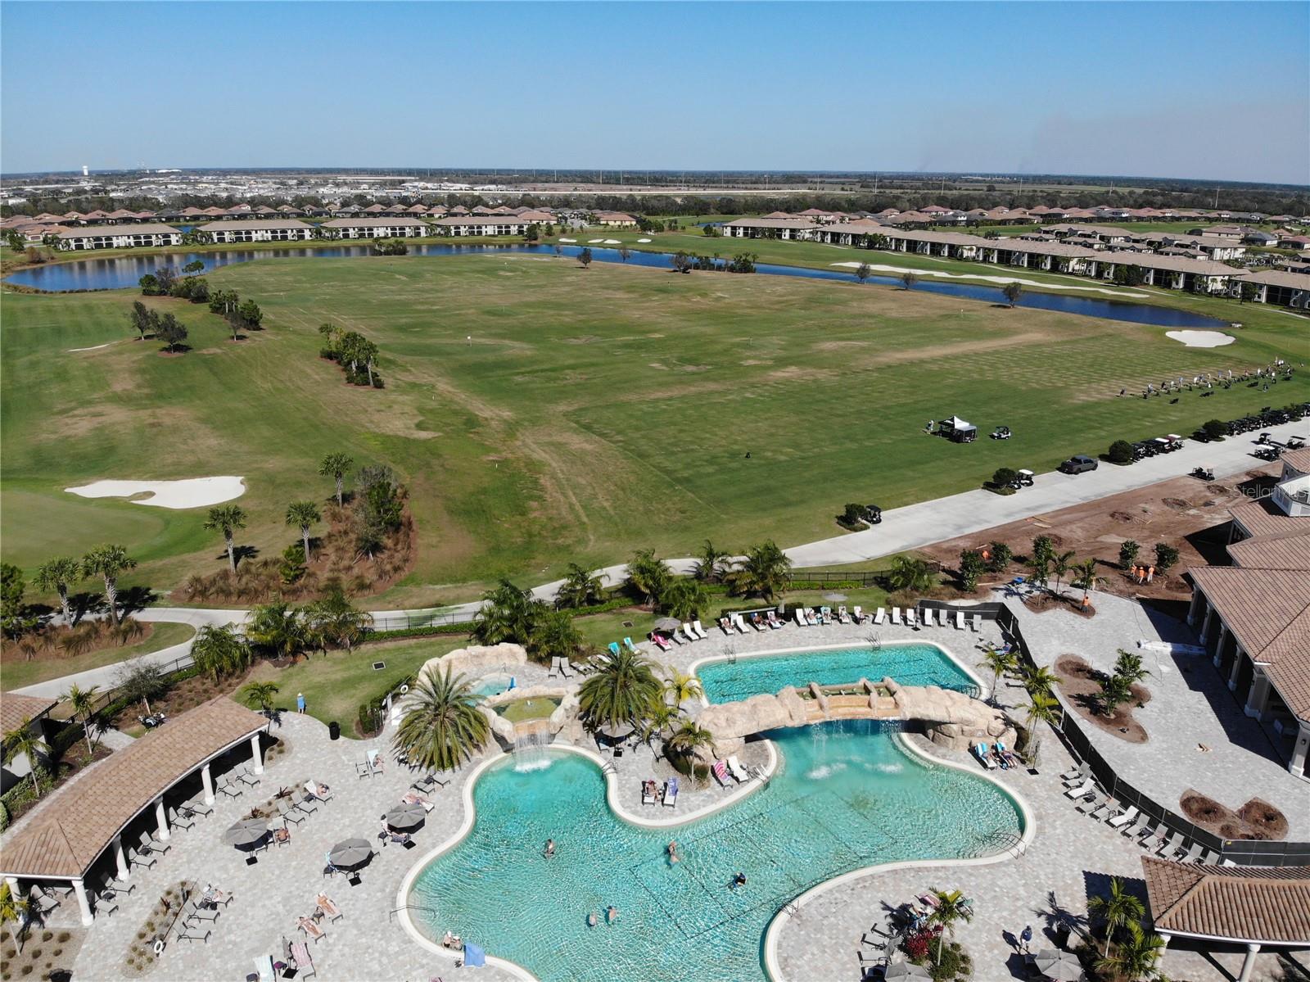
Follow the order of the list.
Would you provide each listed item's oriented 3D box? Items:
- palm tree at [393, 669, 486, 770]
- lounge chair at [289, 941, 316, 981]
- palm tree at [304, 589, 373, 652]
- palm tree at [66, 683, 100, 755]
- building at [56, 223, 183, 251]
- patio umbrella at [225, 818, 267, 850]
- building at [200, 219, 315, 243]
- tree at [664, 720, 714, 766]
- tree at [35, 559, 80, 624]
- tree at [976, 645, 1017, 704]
[{"bbox_3d":[-14.497,15.434,61.392,6.200,6.700,6.200,-5,20,-14],"label":"palm tree"},{"bbox_3d":[-19.386,26.034,50.294,0.700,0.970,1.925,-13,23,-33],"label":"lounge chair"},{"bbox_3d":[-25.828,10.551,74.374,5.300,5.400,5.300,-7,21,-20],"label":"palm tree"},{"bbox_3d":[-42.487,17.073,67.536,2.700,5.900,2.700,1,19,0],"label":"palm tree"},{"bbox_3d":[-267.537,-127.437,455.312,55.000,9.800,17.000,-10,22,-28],"label":"building"},{"bbox_3d":[-23.148,20.112,51.763,2.400,2.450,2.400,-10,22,-27],"label":"patio umbrella"},{"bbox_3d":[-219.485,-143.340,500.668,58.000,9.800,19.000,-11,22,-28],"label":"building"},{"bbox_3d":[2.325,16.950,58.500,3.000,4.500,3.000,1,20,3],"label":"tree"},{"bbox_3d":[-51.588,8.877,79.143,4.100,6.700,4.100,-13,24,-33],"label":"tree"},{"bbox_3d":[25.251,13.863,67.318,3.000,4.700,3.000,9,21,22],"label":"tree"}]

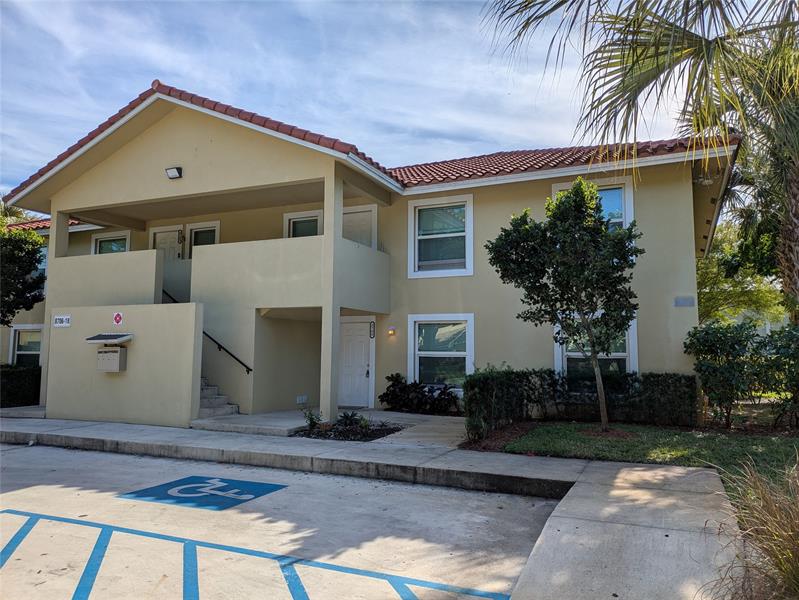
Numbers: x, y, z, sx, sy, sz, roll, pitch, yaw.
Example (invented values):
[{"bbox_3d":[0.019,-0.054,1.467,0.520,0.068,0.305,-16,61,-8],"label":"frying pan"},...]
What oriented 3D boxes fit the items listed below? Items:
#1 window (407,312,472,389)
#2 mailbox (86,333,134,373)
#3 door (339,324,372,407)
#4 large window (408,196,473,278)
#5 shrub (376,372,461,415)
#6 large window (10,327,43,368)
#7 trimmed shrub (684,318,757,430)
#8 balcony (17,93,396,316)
[{"bbox_3d":[0.944,1.279,13.234,1.600,1.906,0.125,-2,-5,24],"label":"window"},{"bbox_3d":[-5.937,1.074,11.777,0.947,0.796,0.360,-2,-5,24],"label":"mailbox"},{"bbox_3d":[-1.153,1.568,14.127,0.961,2.025,0.090,-2,-5,24],"label":"door"},{"bbox_3d":[0.959,-1.479,13.460,1.594,1.909,0.125,-2,-5,24],"label":"large window"},{"bbox_3d":[0.429,2.104,12.942,2.008,0.803,0.748,-2,-5,24],"label":"shrub"},{"bbox_3d":[-12.151,1.694,18.955,1.620,1.884,0.125,-2,-5,24],"label":"large window"},{"bbox_3d":[5.907,1.350,10.598,1.219,1.994,1.136,-2,-5,24],"label":"trimmed shrub"},{"bbox_3d":[-4.767,-2.076,14.238,9.487,4.848,3.255,-2,-5,24],"label":"balcony"}]

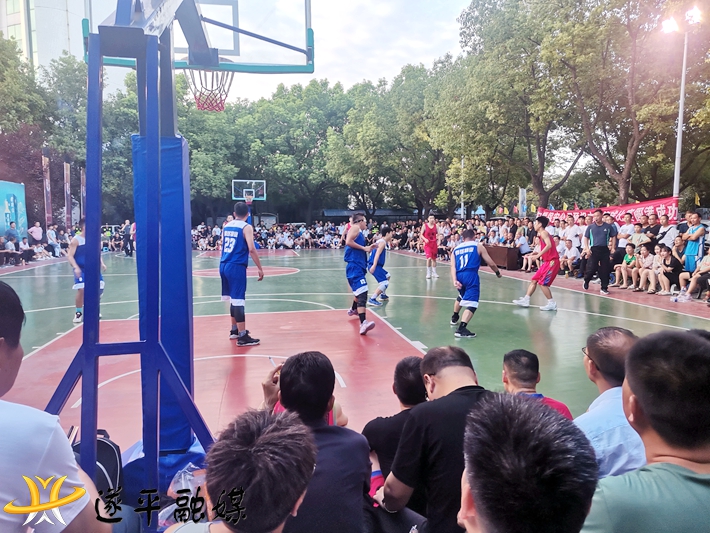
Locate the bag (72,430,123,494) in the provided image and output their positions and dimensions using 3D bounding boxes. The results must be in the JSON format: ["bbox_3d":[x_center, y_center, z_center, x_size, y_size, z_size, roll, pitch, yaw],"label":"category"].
[{"bbox_3d":[-1.443,1.177,2.998,0.300,0.470,0.200,-2,5,-18],"label":"bag"}]

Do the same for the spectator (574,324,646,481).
[{"bbox_3d":[0.999,0.836,2.222,0.520,1.240,0.780,-1,5,-10],"label":"spectator"}]

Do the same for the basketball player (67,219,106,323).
[{"bbox_3d":[-4.572,0.043,9.098,0.650,1.730,0.500,-4,6,-37],"label":"basketball player"}]

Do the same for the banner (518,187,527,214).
[{"bbox_3d":[8.170,-2.486,26.063,0.070,2.600,0.750,-1,5,-10],"label":"banner"}]

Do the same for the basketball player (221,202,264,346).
[{"bbox_3d":[-1.535,0.088,7.278,0.560,1.900,0.460,4,6,40],"label":"basketball player"}]

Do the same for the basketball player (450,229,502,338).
[{"bbox_3d":[1.795,0.186,7.944,0.720,1.530,0.700,3,6,36],"label":"basketball player"}]

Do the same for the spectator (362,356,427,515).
[{"bbox_3d":[0.249,0.913,2.683,0.500,1.020,0.720,-1,5,-6],"label":"spectator"}]

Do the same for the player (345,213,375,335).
[{"bbox_3d":[0.082,0.086,7.948,0.550,1.760,0.520,-1,5,-2],"label":"player"}]

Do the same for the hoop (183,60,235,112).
[{"bbox_3d":[-1.354,-1.667,4.934,0.480,0.440,0.500,-1,5,-10],"label":"hoop"}]

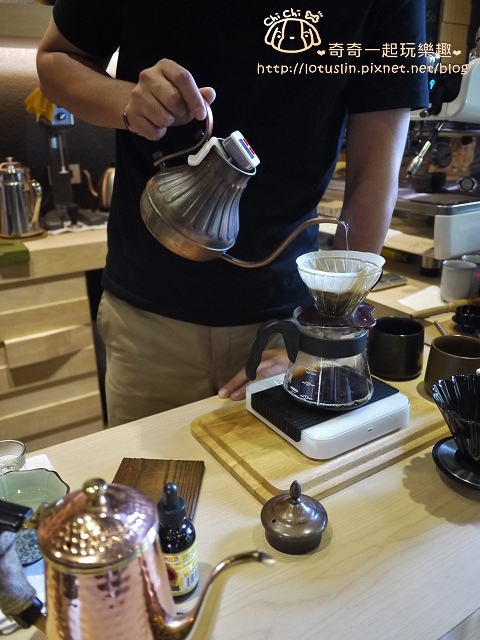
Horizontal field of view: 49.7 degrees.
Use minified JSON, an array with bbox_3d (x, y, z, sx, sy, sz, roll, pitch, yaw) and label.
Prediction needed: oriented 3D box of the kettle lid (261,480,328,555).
[{"bbox_3d":[0.051,0.174,0.479,0.062,0.061,0.062,-1,21,0],"label":"kettle lid"}]

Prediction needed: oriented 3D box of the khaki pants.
[{"bbox_3d":[-0.035,0.329,1.019,0.360,0.900,0.250,-5,21,-11],"label":"khaki pants"}]

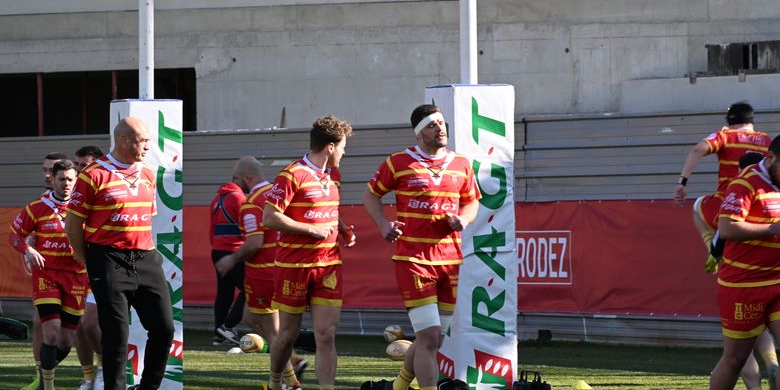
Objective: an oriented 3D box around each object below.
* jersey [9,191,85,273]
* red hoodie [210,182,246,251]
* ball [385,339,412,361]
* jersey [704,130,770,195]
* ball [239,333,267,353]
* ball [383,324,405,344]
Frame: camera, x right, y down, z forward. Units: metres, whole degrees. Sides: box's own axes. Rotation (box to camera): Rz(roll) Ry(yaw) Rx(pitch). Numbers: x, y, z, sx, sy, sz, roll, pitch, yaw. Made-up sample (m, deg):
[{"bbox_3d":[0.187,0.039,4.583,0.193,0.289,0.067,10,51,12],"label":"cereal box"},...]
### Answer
[{"bbox_3d":[-2.216,0.247,42.300,0.550,0.560,0.340,-1,0,-15],"label":"jersey"},{"bbox_3d":[-1.424,0.200,60.300,0.400,0.660,0.500,-1,0,-41],"label":"red hoodie"},{"bbox_3d":[0.108,1.404,58.600,0.285,0.190,0.190,0,0,0],"label":"ball"},{"bbox_3d":[2.502,-0.230,46.000,0.530,0.540,0.340,-1,0,-14],"label":"jersey"},{"bbox_3d":[-1.336,1.439,63.000,0.190,0.190,0.285,0,0,-36],"label":"ball"},{"bbox_3d":[0.048,1.417,66.000,0.190,0.190,0.285,0,0,-24],"label":"ball"}]

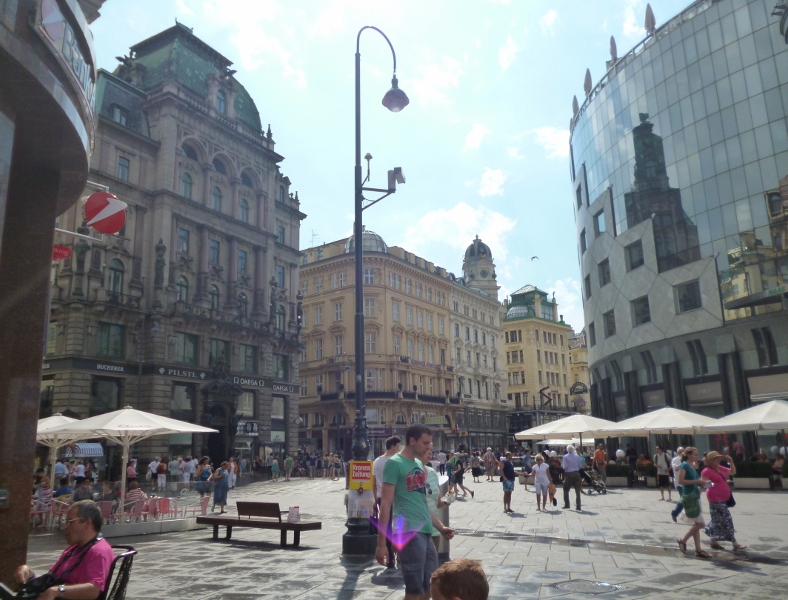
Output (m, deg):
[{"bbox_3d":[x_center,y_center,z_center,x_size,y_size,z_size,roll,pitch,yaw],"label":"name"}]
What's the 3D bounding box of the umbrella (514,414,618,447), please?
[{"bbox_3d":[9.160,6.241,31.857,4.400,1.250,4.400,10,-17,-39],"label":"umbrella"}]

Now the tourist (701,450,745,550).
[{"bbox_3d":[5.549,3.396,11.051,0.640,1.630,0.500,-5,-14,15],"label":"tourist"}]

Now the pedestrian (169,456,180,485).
[{"bbox_3d":[-11.786,9.312,34.817,0.500,1.700,0.350,-2,-13,3],"label":"pedestrian"}]

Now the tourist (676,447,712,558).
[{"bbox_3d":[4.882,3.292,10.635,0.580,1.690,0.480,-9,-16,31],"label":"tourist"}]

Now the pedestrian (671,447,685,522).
[{"bbox_3d":[6.553,4.307,15.095,0.500,1.714,0.520,0,-13,-6],"label":"pedestrian"}]

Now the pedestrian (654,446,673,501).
[{"bbox_3d":[9.096,5.855,21.917,0.550,1.740,0.400,-9,-16,31],"label":"pedestrian"}]

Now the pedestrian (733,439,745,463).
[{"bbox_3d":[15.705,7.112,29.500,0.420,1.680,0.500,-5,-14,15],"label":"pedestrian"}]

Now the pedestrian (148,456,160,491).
[{"bbox_3d":[-12.921,9.446,35.200,0.550,1.761,0.400,7,-16,-32],"label":"pedestrian"}]

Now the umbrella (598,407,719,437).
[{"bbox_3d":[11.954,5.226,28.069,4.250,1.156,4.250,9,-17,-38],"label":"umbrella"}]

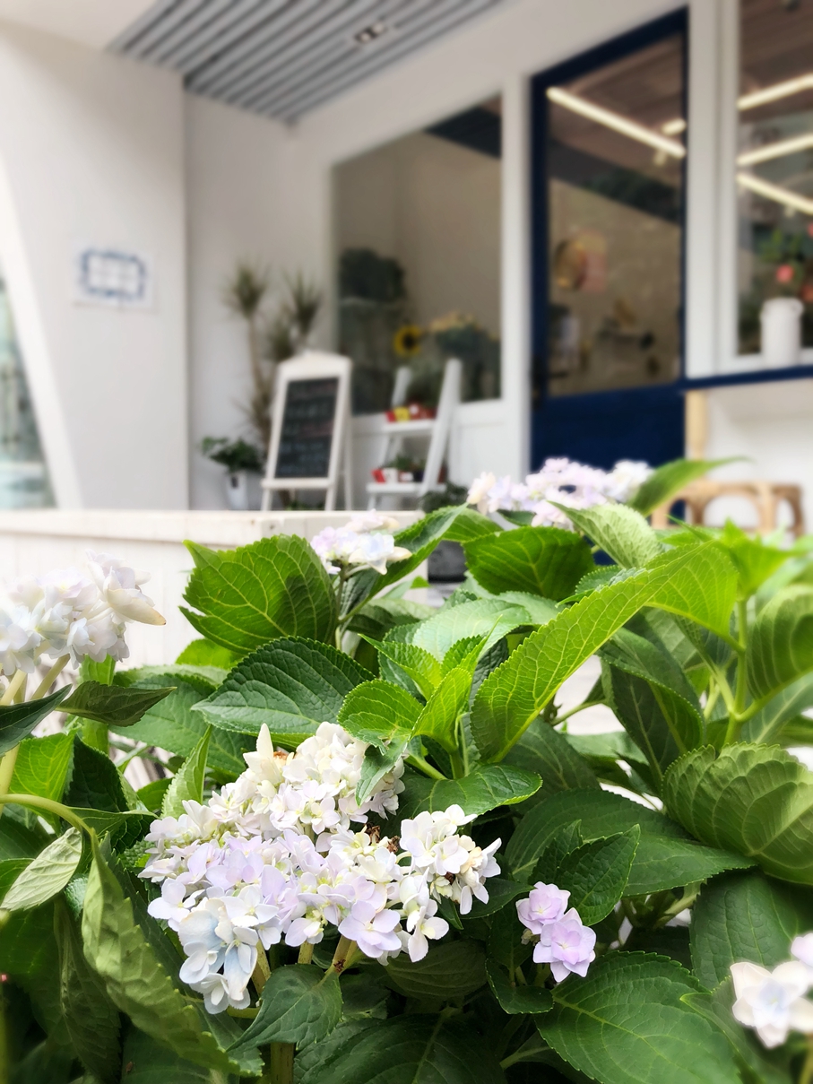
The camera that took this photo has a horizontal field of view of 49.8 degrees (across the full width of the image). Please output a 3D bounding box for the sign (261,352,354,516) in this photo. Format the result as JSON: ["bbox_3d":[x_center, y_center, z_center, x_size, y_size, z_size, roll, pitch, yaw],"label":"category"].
[{"bbox_3d":[-0.603,-0.618,5.577,0.520,1.130,0.450,1,3,25],"label":"sign"}]

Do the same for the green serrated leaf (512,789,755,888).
[{"bbox_3d":[0.136,0.181,0.540,0.150,0.030,0.085,3,28,6],"label":"green serrated leaf"}]

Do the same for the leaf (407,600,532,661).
[{"bbox_3d":[0.048,0.067,0.660,0.095,0.050,0.075,0,3,0],"label":"leaf"}]

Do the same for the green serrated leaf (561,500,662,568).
[{"bbox_3d":[0.135,-0.005,0.580,0.075,0.022,0.045,29,37,6],"label":"green serrated leaf"}]

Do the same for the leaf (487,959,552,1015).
[{"bbox_3d":[0.066,0.252,0.510,0.038,0.040,0.015,-10,-36,-7],"label":"leaf"}]

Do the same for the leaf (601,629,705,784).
[{"bbox_3d":[0.180,0.119,0.640,0.070,0.115,0.030,-17,-12,-10],"label":"leaf"}]

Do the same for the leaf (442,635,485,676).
[{"bbox_3d":[0.036,0.071,0.550,0.025,0.034,0.013,37,1,37],"label":"leaf"}]

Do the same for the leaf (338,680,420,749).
[{"bbox_3d":[-0.014,0.089,0.450,0.044,0.036,0.018,16,-36,-6],"label":"leaf"}]

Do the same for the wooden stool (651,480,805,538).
[{"bbox_3d":[1.011,0.052,2.751,0.375,0.480,0.375,3,4,40],"label":"wooden stool"}]

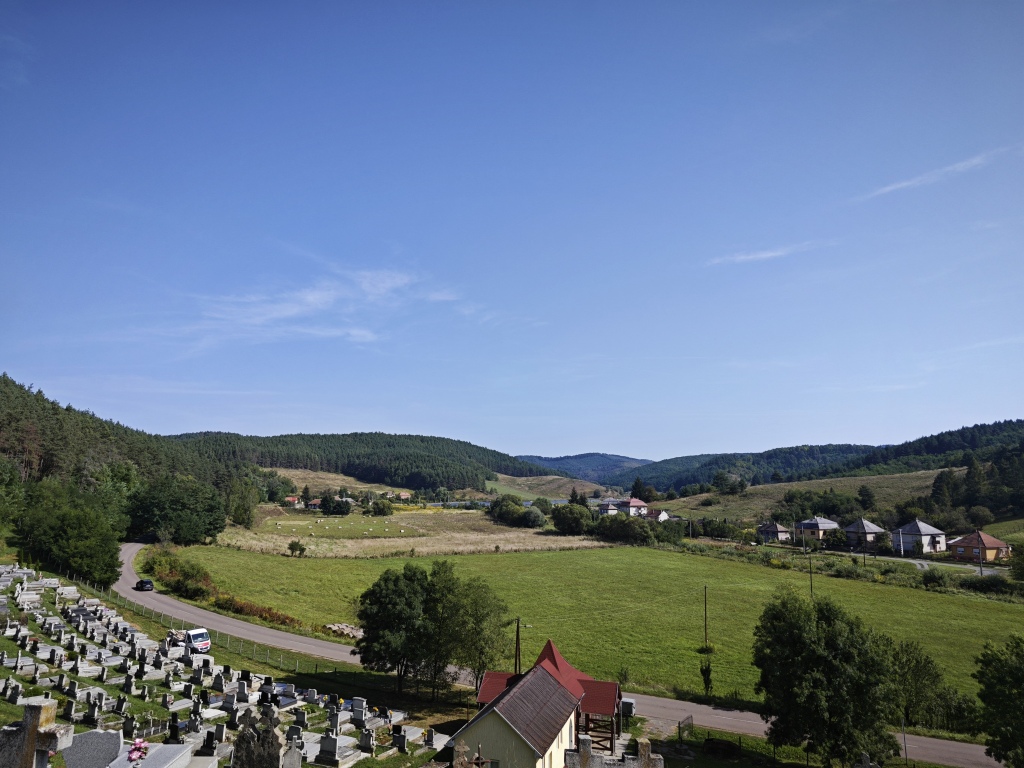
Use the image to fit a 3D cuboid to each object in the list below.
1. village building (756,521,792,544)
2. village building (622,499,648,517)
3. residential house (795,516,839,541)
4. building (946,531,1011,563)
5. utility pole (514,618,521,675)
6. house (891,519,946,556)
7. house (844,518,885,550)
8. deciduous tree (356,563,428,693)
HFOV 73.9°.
[{"bbox_3d":[94.028,52.759,243.478,6.549,6.637,9.703,3,-8,-23],"label":"village building"},{"bbox_3d":[58.792,60.008,328.408,9.823,9.366,8.841,3,-8,-23],"label":"village building"},{"bbox_3d":[102.221,49.024,228.124,9.045,8.717,10.176,3,-8,-23],"label":"residential house"},{"bbox_3d":[123.450,42.531,180.117,9.348,7.088,9.259,3,-8,-23],"label":"building"},{"bbox_3d":[0.491,24.091,59.150,0.550,7.490,0.300,0,-8,0],"label":"utility pole"},{"bbox_3d":[116.785,43.498,195.877,9.684,9.222,9.393,3,-8,-23],"label":"house"},{"bbox_3d":[108.988,46.361,211.264,7.847,8.726,7.847,3,-8,-23],"label":"house"},{"bbox_3d":[-10.885,22.200,62.239,7.000,11.450,7.000,0,-8,0],"label":"deciduous tree"}]

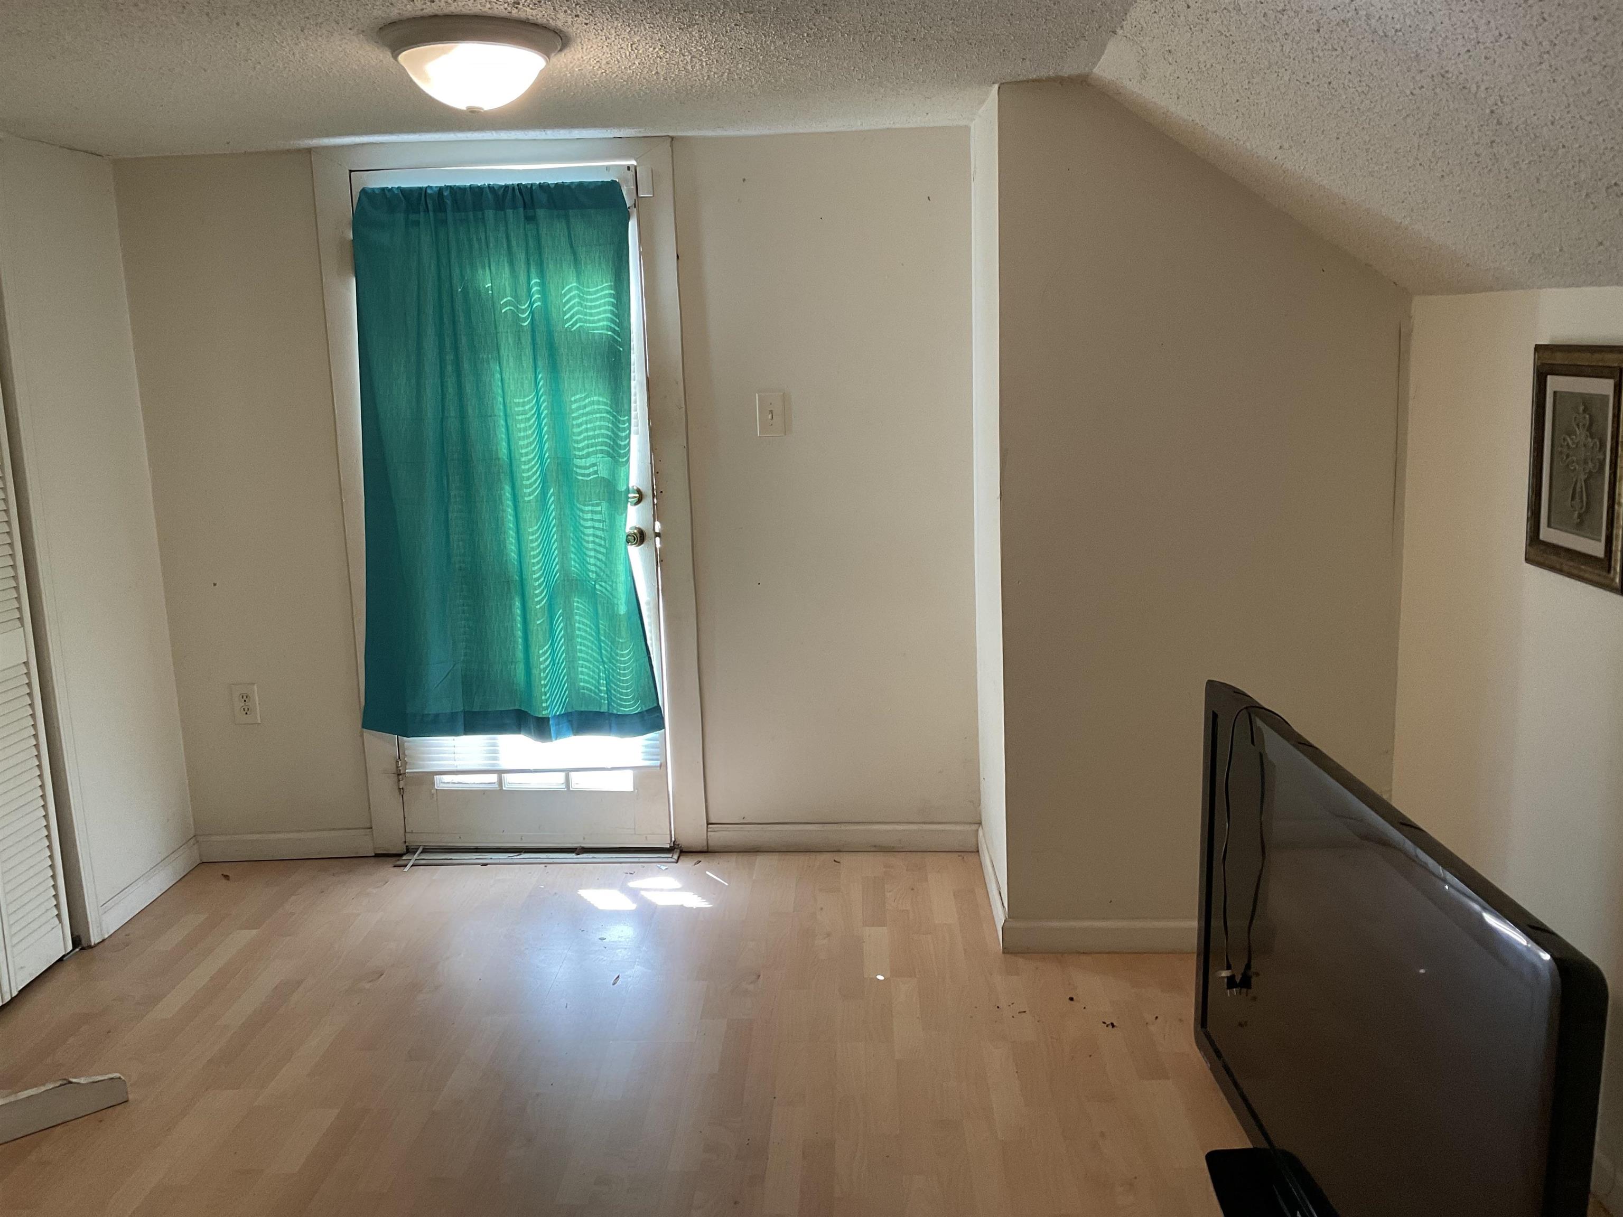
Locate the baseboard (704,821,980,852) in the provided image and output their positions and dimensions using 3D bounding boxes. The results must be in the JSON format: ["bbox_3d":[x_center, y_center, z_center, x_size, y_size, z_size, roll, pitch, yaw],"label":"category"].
[{"bbox_3d":[0.096,0.698,4.107,0.820,0.086,0.018,-2,10,2],"label":"baseboard"}]

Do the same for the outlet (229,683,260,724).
[{"bbox_3d":[-1.704,0.290,4.083,0.081,0.127,0.011,-2,10,2],"label":"outlet"}]

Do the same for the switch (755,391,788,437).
[{"bbox_3d":[-0.115,-0.552,3.879,0.087,0.127,0.020,-2,10,2],"label":"switch"}]

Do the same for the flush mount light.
[{"bbox_3d":[-0.636,-1.011,2.575,0.340,0.135,0.340,-2,10,2],"label":"flush mount light"}]

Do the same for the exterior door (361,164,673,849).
[{"bbox_3d":[-0.863,-0.257,3.982,0.819,1.992,0.045,-2,10,2],"label":"exterior door"}]

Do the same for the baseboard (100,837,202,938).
[{"bbox_3d":[-1.888,0.793,3.894,0.018,0.086,0.574,-2,10,2],"label":"baseboard"}]

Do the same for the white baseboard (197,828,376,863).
[{"bbox_3d":[-1.613,0.729,4.163,0.543,0.086,0.018,-2,10,2],"label":"white baseboard"}]

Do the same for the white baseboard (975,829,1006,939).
[{"bbox_3d":[0.493,0.743,3.741,0.018,0.086,0.719,-2,10,2],"label":"white baseboard"}]

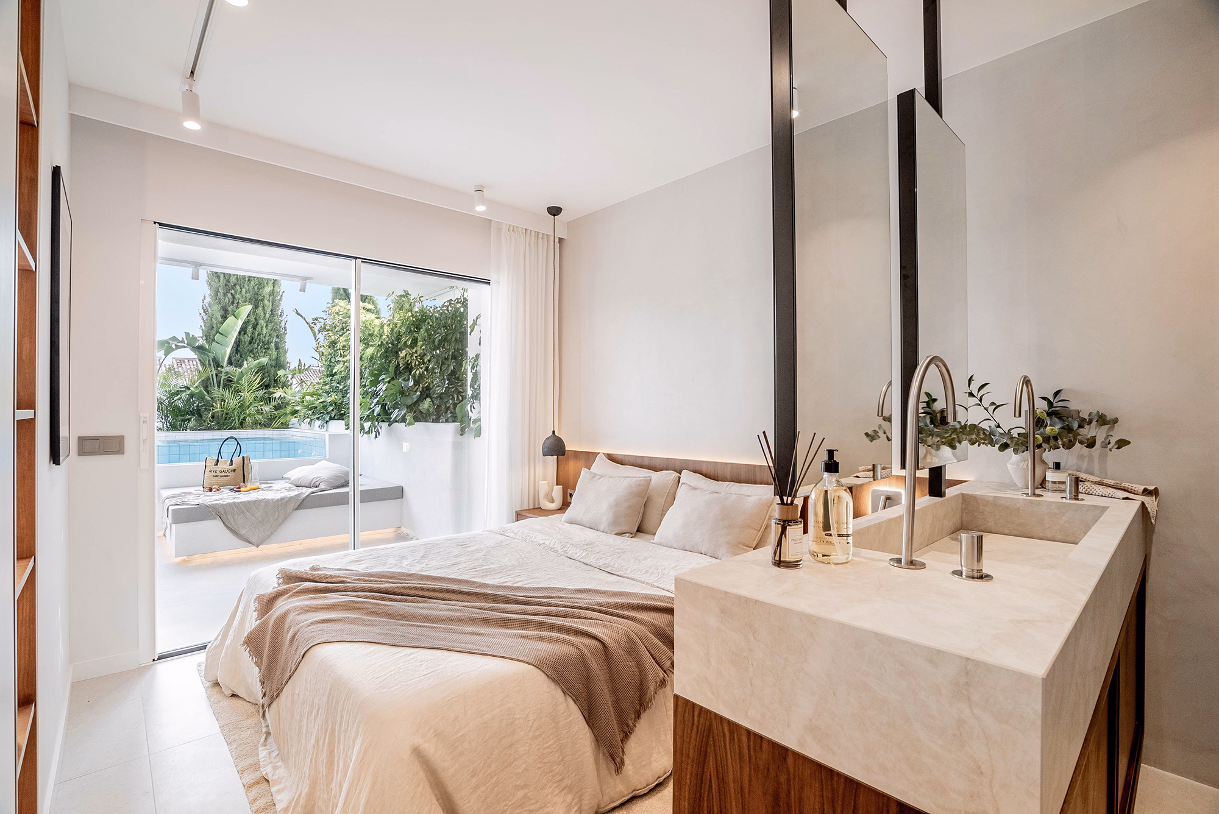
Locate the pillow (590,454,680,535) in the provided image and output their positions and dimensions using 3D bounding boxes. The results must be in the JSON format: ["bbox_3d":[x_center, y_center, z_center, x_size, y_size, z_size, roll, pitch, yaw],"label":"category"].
[{"bbox_3d":[0.062,0.495,3.118,0.650,0.400,0.160,0,-33,45],"label":"pillow"}]

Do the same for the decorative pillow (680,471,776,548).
[{"bbox_3d":[0.563,0.495,2.608,0.670,0.390,0.160,0,-33,45],"label":"decorative pillow"}]

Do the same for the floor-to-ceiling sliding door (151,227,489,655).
[{"bbox_3d":[-1.490,0.161,3.135,1.770,2.050,0.100,0,0,-41],"label":"floor-to-ceiling sliding door"}]

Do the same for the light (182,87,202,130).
[{"bbox_3d":[-1.690,-1.218,2.200,0.060,0.155,0.060,0,0,-41],"label":"light"}]

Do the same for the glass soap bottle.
[{"bbox_3d":[0.441,0.192,1.077,0.082,0.218,0.082,0,0,-24],"label":"glass soap bottle"}]

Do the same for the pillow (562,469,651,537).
[{"bbox_3d":[-0.007,0.500,2.902,0.520,0.330,0.130,0,-27,45],"label":"pillow"}]

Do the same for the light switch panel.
[{"bbox_3d":[-2.236,0.172,2.387,0.150,0.083,0.012,0,0,-41],"label":"light switch panel"}]

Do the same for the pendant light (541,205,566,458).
[{"bbox_3d":[-0.370,-0.503,3.630,0.160,1.670,0.160,0,0,0],"label":"pendant light"}]

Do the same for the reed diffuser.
[{"bbox_3d":[0.342,0.172,1.035,0.108,0.254,0.098,0,0,-30],"label":"reed diffuser"}]

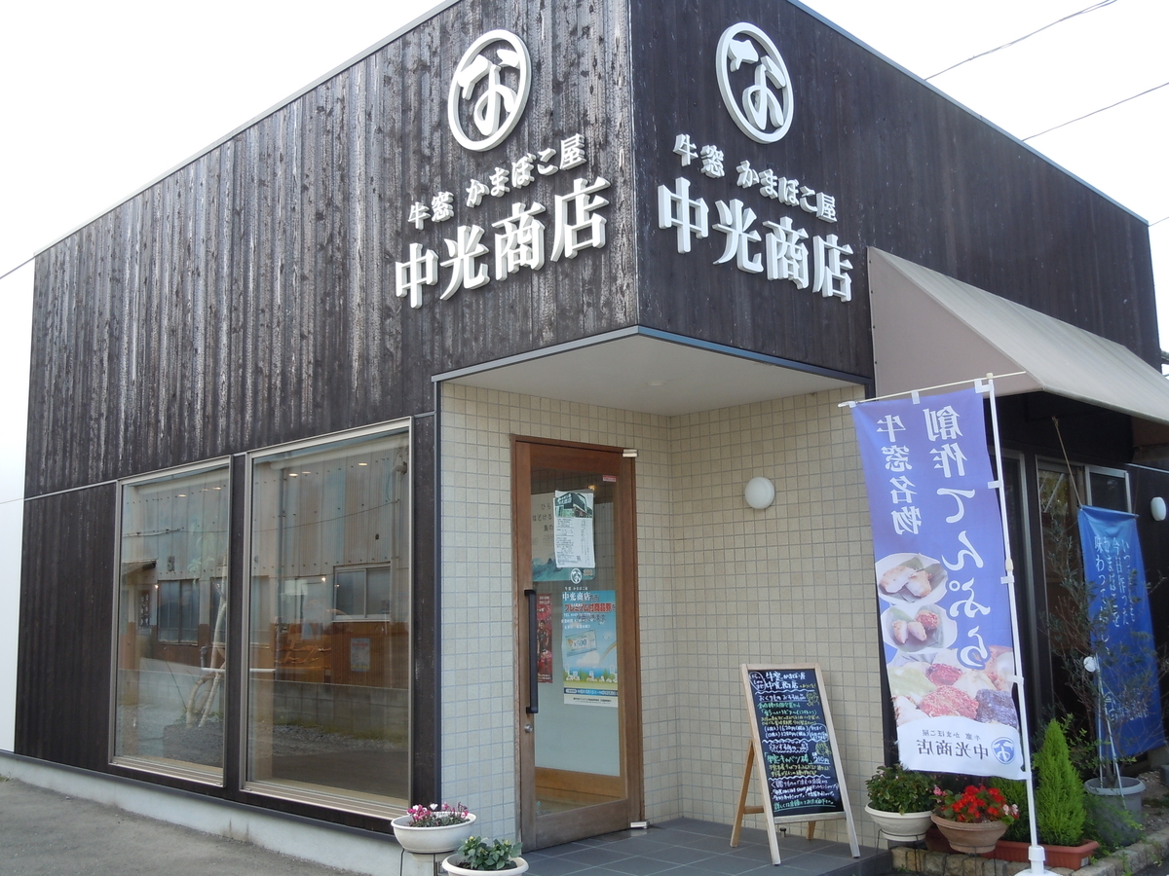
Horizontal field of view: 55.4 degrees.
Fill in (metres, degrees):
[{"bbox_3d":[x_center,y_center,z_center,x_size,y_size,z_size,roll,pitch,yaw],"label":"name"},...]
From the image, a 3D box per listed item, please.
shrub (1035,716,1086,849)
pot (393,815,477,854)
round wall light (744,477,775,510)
[{"bbox_3d":[2.252,1.631,5.280,0.230,0.580,0.230,-9,-11,44],"label":"shrub"},{"bbox_3d":[-0.635,1.681,4.720,0.360,0.135,0.360,-1,-8,0],"label":"pot"},{"bbox_3d":[0.986,0.312,6.300,0.180,0.183,0.120,-9,-11,44],"label":"round wall light"}]

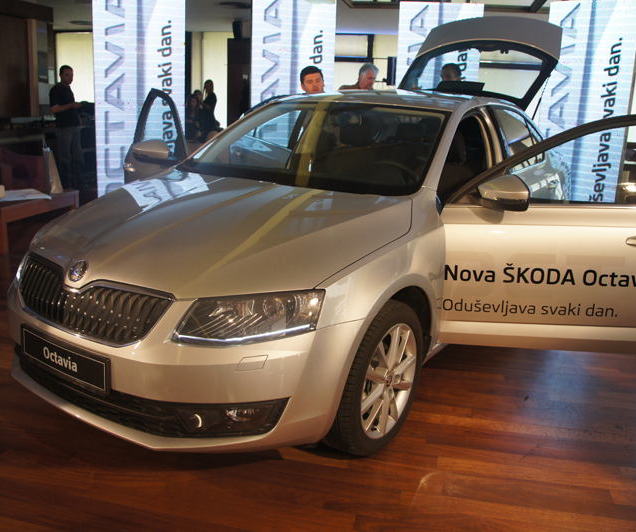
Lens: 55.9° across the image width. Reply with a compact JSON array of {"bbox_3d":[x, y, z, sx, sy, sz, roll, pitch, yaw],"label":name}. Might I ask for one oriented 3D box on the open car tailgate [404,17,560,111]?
[{"bbox_3d":[1.348,-1.634,4.930,1.200,1.100,0.340,12,-27,32],"label":"open car tailgate"}]

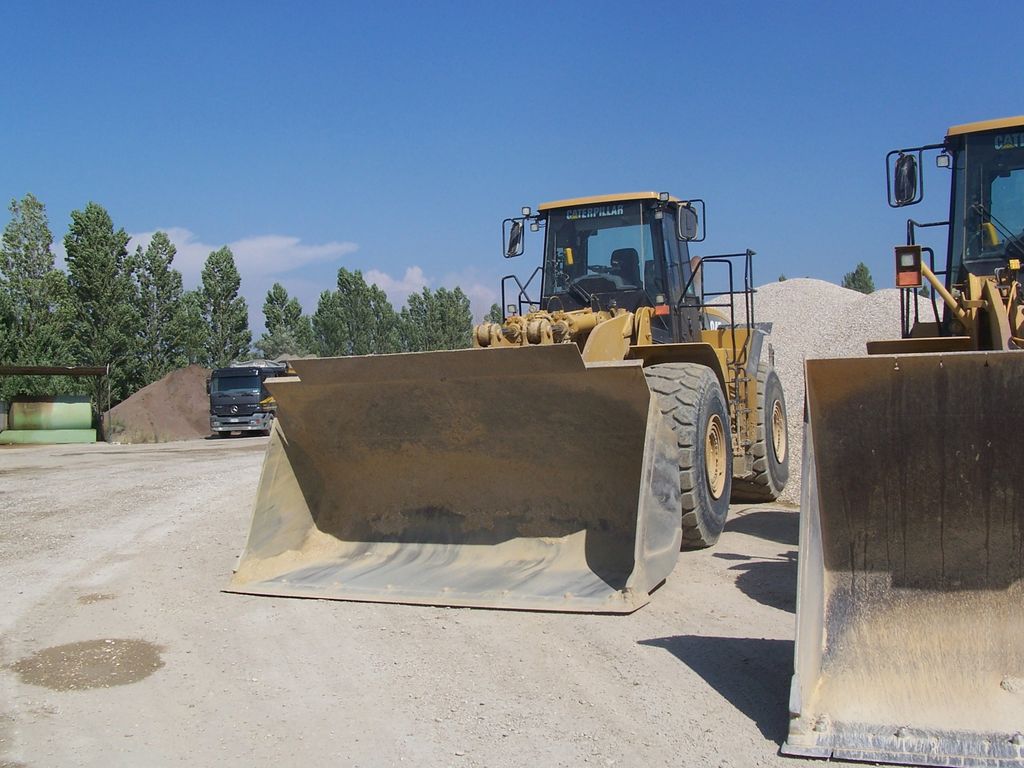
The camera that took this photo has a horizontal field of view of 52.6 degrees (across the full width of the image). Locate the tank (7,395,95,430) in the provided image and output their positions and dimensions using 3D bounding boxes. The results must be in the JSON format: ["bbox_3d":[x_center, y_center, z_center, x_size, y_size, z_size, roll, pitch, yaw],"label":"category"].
[{"bbox_3d":[-21.617,1.382,48.500,3.750,1.600,1.600,-2,0,-24],"label":"tank"}]

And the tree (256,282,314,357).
[{"bbox_3d":[-19.024,-2.960,87.977,5.200,11.342,5.200,-2,0,-12],"label":"tree"}]

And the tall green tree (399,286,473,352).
[{"bbox_3d":[-7.011,-3.482,97.977,6.900,11.503,6.900,-2,0,-4],"label":"tall green tree"}]

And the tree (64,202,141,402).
[{"bbox_3d":[-21.453,-3.485,54.975,4.600,12.322,4.600,-2,0,-21],"label":"tree"}]

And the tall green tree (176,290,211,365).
[{"bbox_3d":[-20.741,-1.722,67.982,3.000,8.845,3.000,-2,0,-17],"label":"tall green tree"}]

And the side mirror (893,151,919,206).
[{"bbox_3d":[3.220,-1.665,8.450,0.090,0.440,0.220,-2,0,-42],"label":"side mirror"}]

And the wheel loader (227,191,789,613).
[{"bbox_3d":[1.070,-0.281,11.745,3.416,3.712,9.306,-3,0,23],"label":"wheel loader"}]

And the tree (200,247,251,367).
[{"bbox_3d":[-19.404,-3.388,70.976,4.000,12.091,4.000,-2,0,-15],"label":"tree"}]

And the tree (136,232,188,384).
[{"bbox_3d":[-21.421,-3.391,63.976,3.900,12.203,3.900,-2,0,-19],"label":"tree"}]

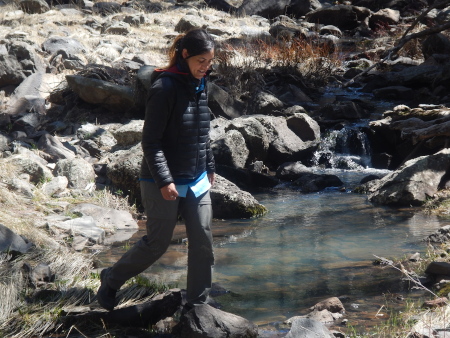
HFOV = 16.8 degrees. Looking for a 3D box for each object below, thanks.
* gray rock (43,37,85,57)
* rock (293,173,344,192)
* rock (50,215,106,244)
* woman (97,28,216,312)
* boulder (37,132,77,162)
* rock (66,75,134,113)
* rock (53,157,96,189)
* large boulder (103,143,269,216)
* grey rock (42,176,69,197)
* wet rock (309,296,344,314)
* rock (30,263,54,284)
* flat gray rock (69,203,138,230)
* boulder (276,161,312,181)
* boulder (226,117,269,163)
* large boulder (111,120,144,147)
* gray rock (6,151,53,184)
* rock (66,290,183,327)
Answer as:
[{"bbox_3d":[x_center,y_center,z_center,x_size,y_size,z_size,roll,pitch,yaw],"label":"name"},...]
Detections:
[{"bbox_3d":[-1.806,-1.378,17.120,0.495,0.212,0.392,-1,9,-6],"label":"gray rock"},{"bbox_3d":[0.820,0.120,13.485,0.443,0.156,0.285,1,9,3],"label":"rock"},{"bbox_3d":[-1.067,0.434,10.929,0.402,0.193,0.279,-1,9,-6],"label":"rock"},{"bbox_3d":[-0.394,0.009,8.750,0.680,1.610,0.500,6,10,32],"label":"woman"},{"bbox_3d":[-1.440,-0.184,13.006,0.342,0.240,0.271,-1,9,-6],"label":"boulder"},{"bbox_3d":[-1.152,-0.704,14.200,0.647,0.300,0.450,0,8,0],"label":"rock"},{"bbox_3d":[-1.247,0.029,12.608,0.365,0.245,0.307,-1,9,-6],"label":"rock"},{"bbox_3d":[-0.324,0.103,12.487,1.329,0.547,0.840,0,9,-1],"label":"large boulder"},{"bbox_3d":[-1.325,0.137,11.900,0.202,0.135,0.170,0,8,0],"label":"grey rock"},{"bbox_3d":[0.603,0.811,9.041,0.214,0.091,0.159,1,9,4],"label":"wet rock"},{"bbox_3d":[-1.097,0.628,9.150,0.144,0.120,0.130,0,8,0],"label":"rock"},{"bbox_3d":[-0.926,0.362,11.600,0.528,0.160,0.380,0,8,0],"label":"flat gray rock"},{"bbox_3d":[0.645,0.014,14.133,0.334,0.168,0.265,0,9,3],"label":"boulder"},{"bbox_3d":[0.201,-0.264,13.600,0.372,0.360,0.380,0,8,0],"label":"boulder"},{"bbox_3d":[-0.824,-0.303,13.000,0.306,0.190,0.260,0,8,0],"label":"large boulder"},{"bbox_3d":[-1.554,-0.012,12.100,0.363,0.230,0.310,0,8,0],"label":"gray rock"},{"bbox_3d":[-0.577,0.793,8.650,0.663,0.180,0.320,0,8,0],"label":"rock"}]

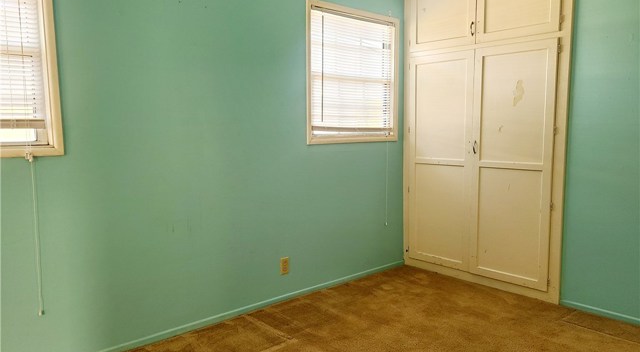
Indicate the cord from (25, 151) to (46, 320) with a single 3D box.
[{"bbox_3d":[-1.337,0.284,2.264,0.040,0.785,0.030,-5,8,-42],"label":"cord"}]

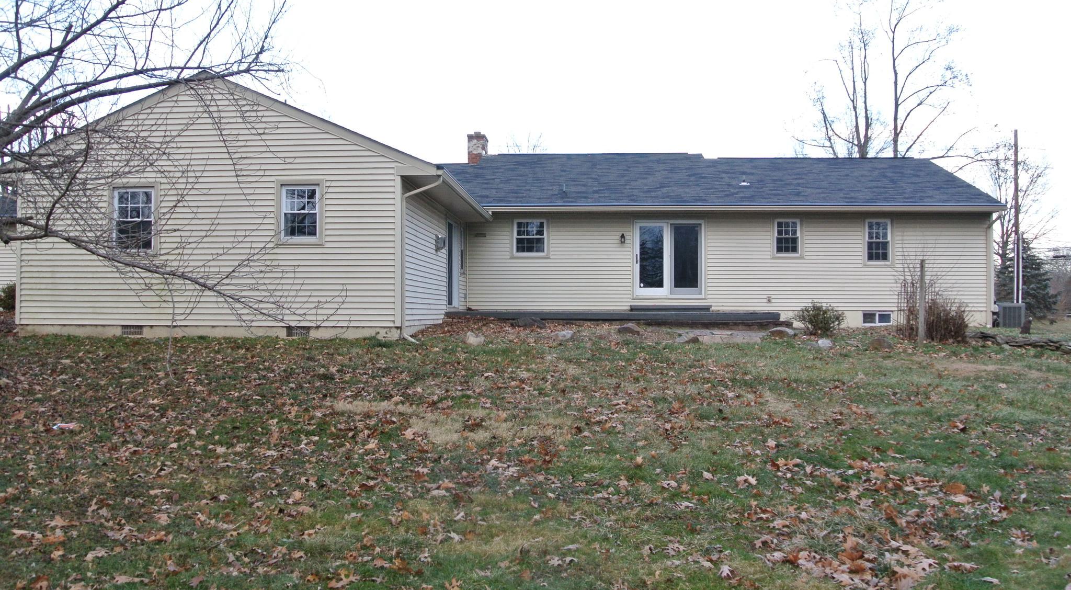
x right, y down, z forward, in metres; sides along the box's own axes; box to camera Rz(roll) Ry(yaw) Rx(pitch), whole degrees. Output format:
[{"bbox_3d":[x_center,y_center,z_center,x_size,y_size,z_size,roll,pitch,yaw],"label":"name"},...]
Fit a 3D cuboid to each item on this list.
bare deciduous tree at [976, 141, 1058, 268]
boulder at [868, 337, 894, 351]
[{"bbox_3d":[26.000,-3.500,45.000,4.400,9.800,4.300,0,-1,3],"label":"bare deciduous tree"},{"bbox_3d":[6.120,0.870,14.800,0.450,0.260,0.370,0,-1,3],"label":"boulder"}]

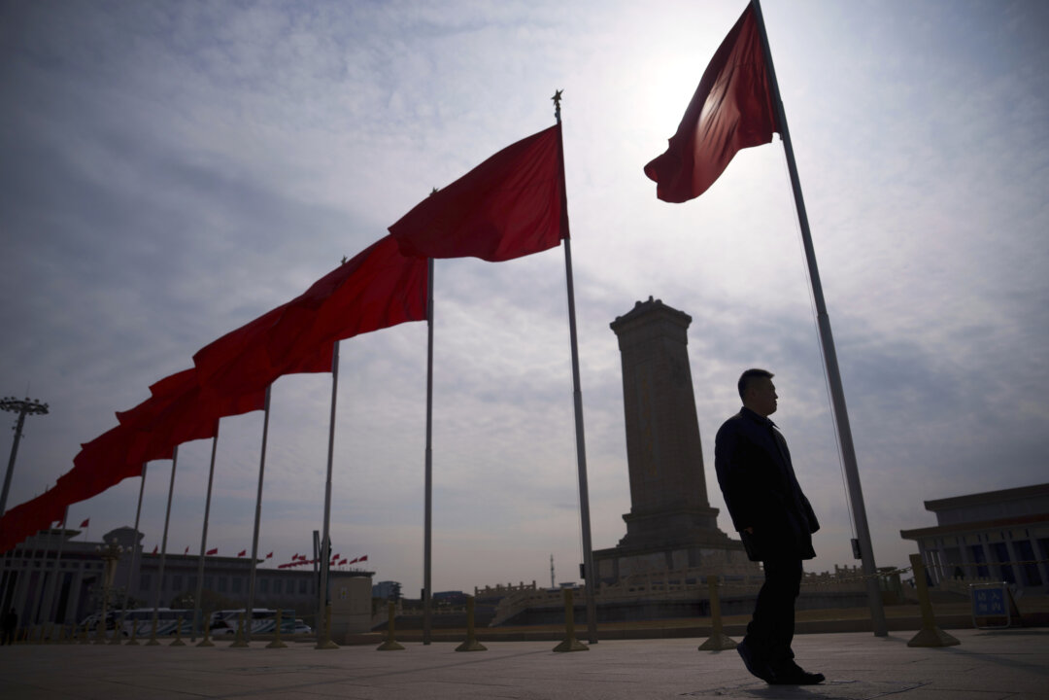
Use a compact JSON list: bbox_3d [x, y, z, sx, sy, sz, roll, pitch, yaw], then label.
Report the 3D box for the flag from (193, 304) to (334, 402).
[{"bbox_3d":[-7.653,-0.258,20.825,4.163,4.405,0.900,1,-22,-7],"label":"flag"}]

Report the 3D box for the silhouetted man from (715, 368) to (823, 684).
[{"bbox_3d":[1.388,0.950,4.029,0.520,1.770,0.550,-11,-23,20],"label":"silhouetted man"}]

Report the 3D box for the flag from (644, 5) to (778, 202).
[{"bbox_3d":[2.876,-4.205,11.215,2.473,4.566,1.100,2,-22,-9],"label":"flag"}]

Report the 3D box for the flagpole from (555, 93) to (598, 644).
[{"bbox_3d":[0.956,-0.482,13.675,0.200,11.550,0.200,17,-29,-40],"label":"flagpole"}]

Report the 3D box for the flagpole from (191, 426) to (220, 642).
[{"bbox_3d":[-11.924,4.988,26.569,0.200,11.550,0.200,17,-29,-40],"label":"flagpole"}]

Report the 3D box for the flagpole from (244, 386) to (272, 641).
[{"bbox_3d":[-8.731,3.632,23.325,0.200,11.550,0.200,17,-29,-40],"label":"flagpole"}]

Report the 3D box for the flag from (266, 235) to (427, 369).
[{"bbox_3d":[-4.320,-1.580,17.598,3.933,4.519,0.900,1,-22,-7],"label":"flag"}]

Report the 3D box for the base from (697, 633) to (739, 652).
[{"bbox_3d":[2.041,3.044,7.292,0.310,0.170,0.310,17,-29,-40],"label":"base"}]

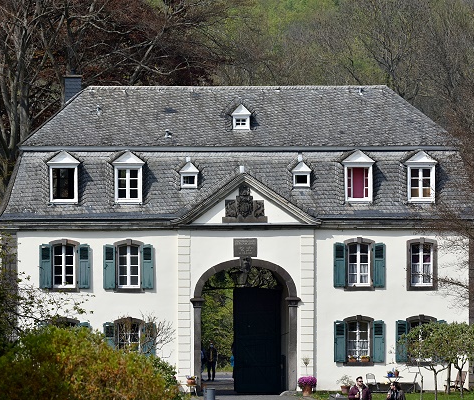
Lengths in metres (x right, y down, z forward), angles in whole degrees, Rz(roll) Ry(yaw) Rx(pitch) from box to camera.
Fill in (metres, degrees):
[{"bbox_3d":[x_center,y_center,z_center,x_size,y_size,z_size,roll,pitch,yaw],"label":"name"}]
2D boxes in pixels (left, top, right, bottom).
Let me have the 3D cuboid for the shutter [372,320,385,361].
[{"bbox_3d":[6.023,6.002,222.264,0.487,1.757,0.060,0,-1,-3],"label":"shutter"}]

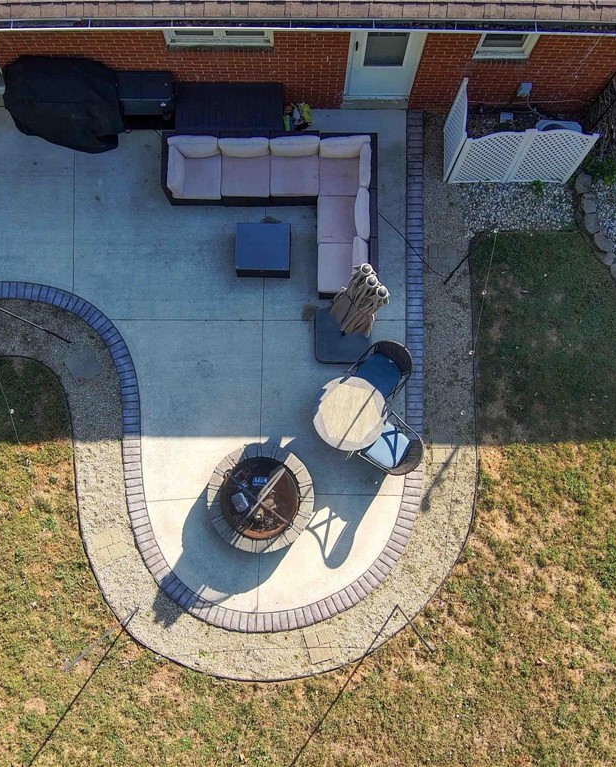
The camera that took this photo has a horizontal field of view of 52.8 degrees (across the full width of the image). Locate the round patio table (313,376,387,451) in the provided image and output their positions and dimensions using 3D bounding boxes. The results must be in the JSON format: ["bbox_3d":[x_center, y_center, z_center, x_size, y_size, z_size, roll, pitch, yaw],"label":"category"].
[{"bbox_3d":[0.517,0.415,7.996,0.920,0.730,0.920,1,82,0],"label":"round patio table"}]

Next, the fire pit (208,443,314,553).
[{"bbox_3d":[-0.591,1.471,8.061,1.370,0.340,1.370,1,82,0],"label":"fire pit"}]

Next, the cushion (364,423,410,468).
[{"bbox_3d":[0.997,0.792,7.862,0.460,0.070,0.480,32,84,4],"label":"cushion"}]

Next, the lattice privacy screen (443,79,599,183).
[{"bbox_3d":[2.784,-3.311,8.235,1.740,1.200,0.820,1,82,0],"label":"lattice privacy screen"}]

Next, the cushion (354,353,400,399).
[{"bbox_3d":[0.892,-0.102,7.981,0.480,0.070,0.460,39,84,5],"label":"cushion"}]

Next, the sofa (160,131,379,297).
[{"bbox_3d":[-0.510,-2.265,8.408,2.870,0.630,2.120,1,82,0],"label":"sofa"}]

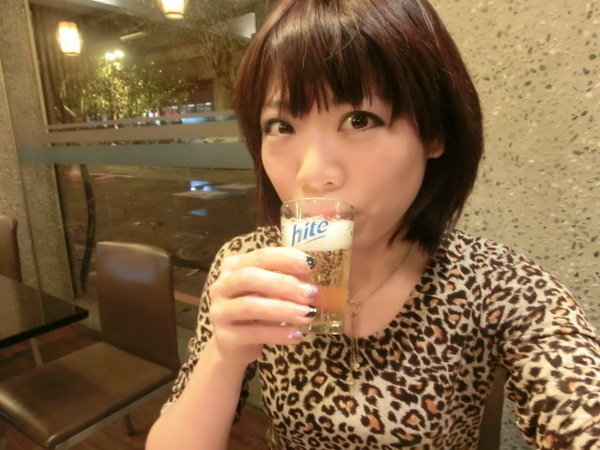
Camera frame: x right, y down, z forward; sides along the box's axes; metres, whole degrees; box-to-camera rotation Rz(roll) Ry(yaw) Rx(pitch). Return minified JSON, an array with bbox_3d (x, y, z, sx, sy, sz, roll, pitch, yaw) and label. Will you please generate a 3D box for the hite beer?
[{"bbox_3d":[0.012,0.038,0.327,0.057,0.086,0.057,0,-10,13],"label":"hite beer"}]

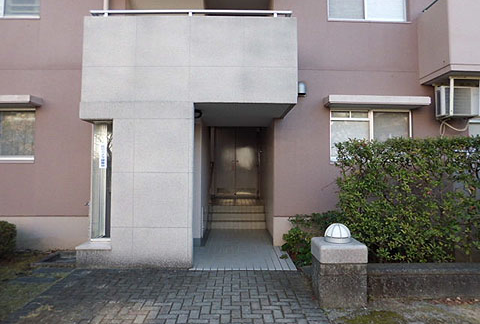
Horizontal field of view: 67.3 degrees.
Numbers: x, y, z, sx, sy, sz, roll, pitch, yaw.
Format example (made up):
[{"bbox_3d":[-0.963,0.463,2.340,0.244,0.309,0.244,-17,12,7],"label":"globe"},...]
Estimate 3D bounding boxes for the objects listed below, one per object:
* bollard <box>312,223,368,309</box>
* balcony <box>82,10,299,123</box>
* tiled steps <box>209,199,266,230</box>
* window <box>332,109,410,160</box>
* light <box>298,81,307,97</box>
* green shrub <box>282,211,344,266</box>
[{"bbox_3d":[1.045,1.060,3.825,0.475,0.815,0.460,0,-1,0],"label":"bollard"},{"bbox_3d":[-0.700,-1.350,5.680,2.950,1.420,1.500,0,-1,0],"label":"balcony"},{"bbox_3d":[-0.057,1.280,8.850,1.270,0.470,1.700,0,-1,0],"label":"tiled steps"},{"bbox_3d":[2.340,-0.450,6.410,1.450,0.950,0.100,0,-1,0],"label":"window"},{"bbox_3d":[1.105,-1.280,6.320,0.140,0.220,0.150,0,-1,0],"label":"light"},{"bbox_3d":[1.130,1.150,5.700,0.880,0.690,0.850,0,-1,0],"label":"green shrub"}]

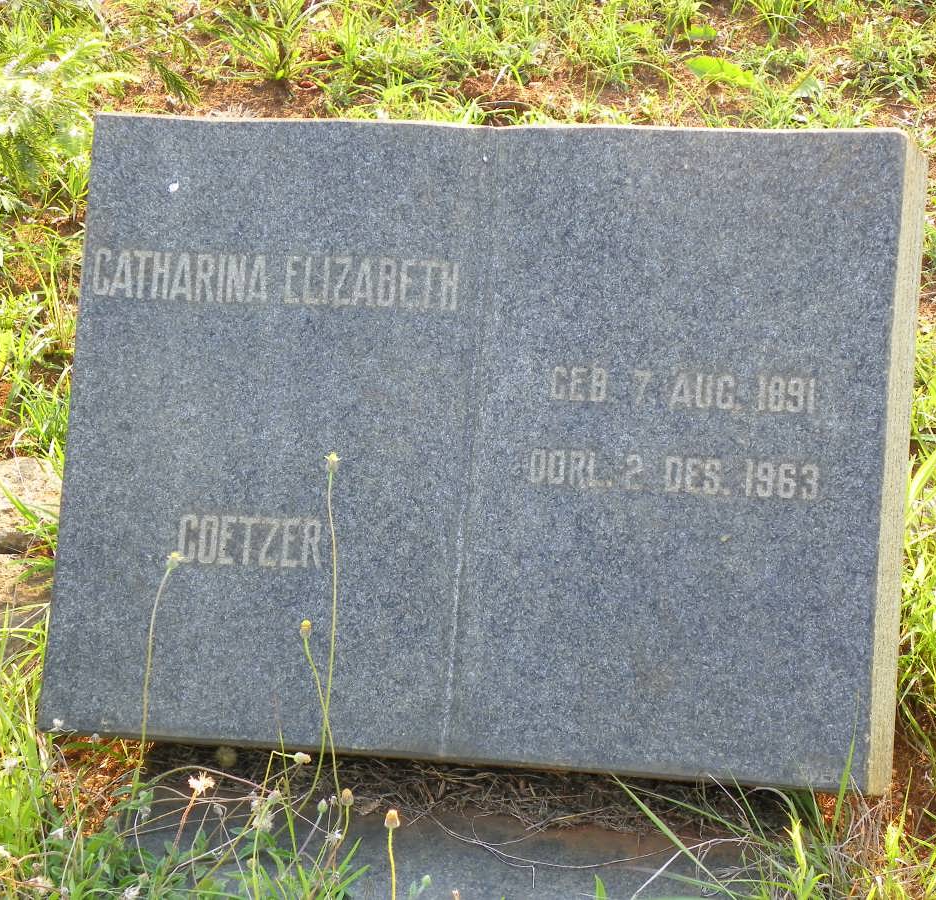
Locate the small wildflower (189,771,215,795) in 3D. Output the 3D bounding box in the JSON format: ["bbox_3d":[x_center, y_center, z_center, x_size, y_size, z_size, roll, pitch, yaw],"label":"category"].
[{"bbox_3d":[-0.185,0.231,1.930,0.017,0.015,0.017,0,29,0],"label":"small wildflower"}]

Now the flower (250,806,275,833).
[{"bbox_3d":[-0.142,0.255,1.920,0.016,0.017,0.016,0,29,0],"label":"flower"}]

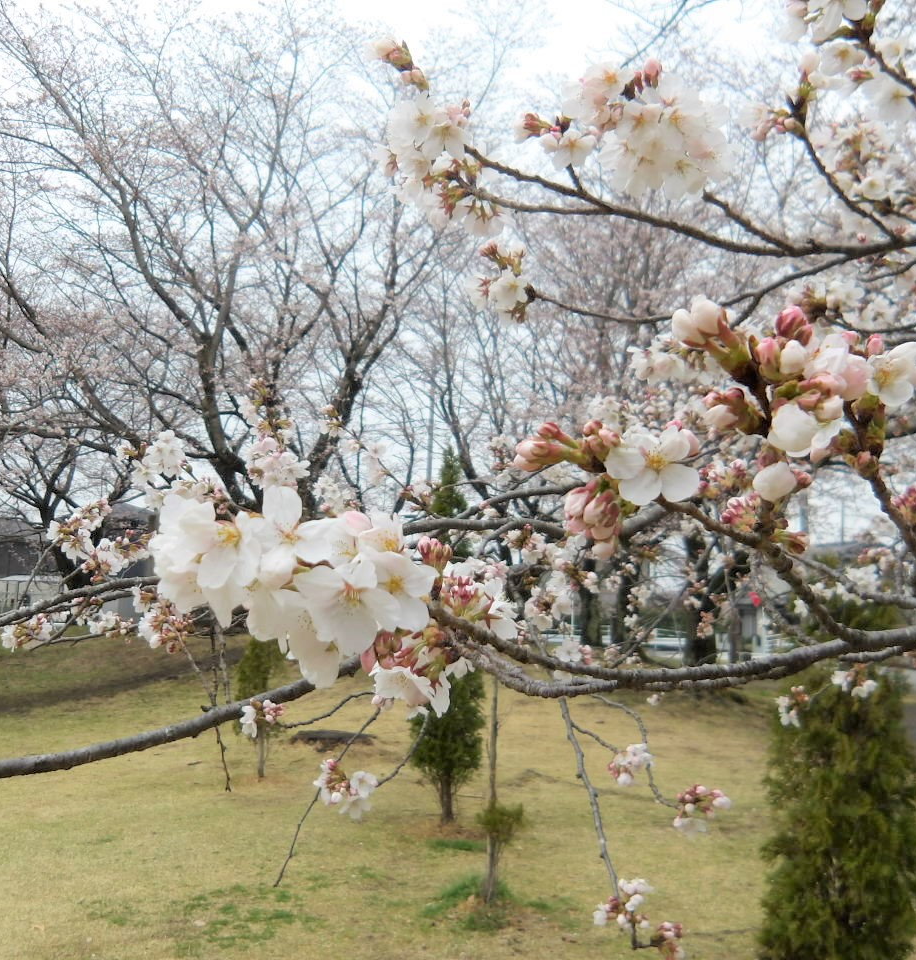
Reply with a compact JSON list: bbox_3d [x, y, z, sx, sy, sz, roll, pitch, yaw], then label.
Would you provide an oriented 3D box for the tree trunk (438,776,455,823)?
[{"bbox_3d":[-0.073,2.022,6.300,0.090,0.310,0.090,0,-6,0],"label":"tree trunk"}]

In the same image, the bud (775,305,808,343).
[{"bbox_3d":[0.127,-0.060,0.380,0.013,0.015,0.012,0,-6,0],"label":"bud"}]

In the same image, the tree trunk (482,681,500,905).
[{"bbox_3d":[0.161,1.507,4.800,0.065,1.080,0.060,2,-6,0],"label":"tree trunk"}]

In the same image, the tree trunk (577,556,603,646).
[{"bbox_3d":[2.920,2.677,22.000,0.510,2.000,0.500,0,-6,0],"label":"tree trunk"}]

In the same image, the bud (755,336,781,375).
[{"bbox_3d":[0.118,-0.047,0.380,0.010,0.015,0.010,0,-6,0],"label":"bud"}]

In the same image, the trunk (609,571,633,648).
[{"bbox_3d":[3.581,2.854,22.000,0.500,1.750,0.500,0,-6,0],"label":"trunk"}]

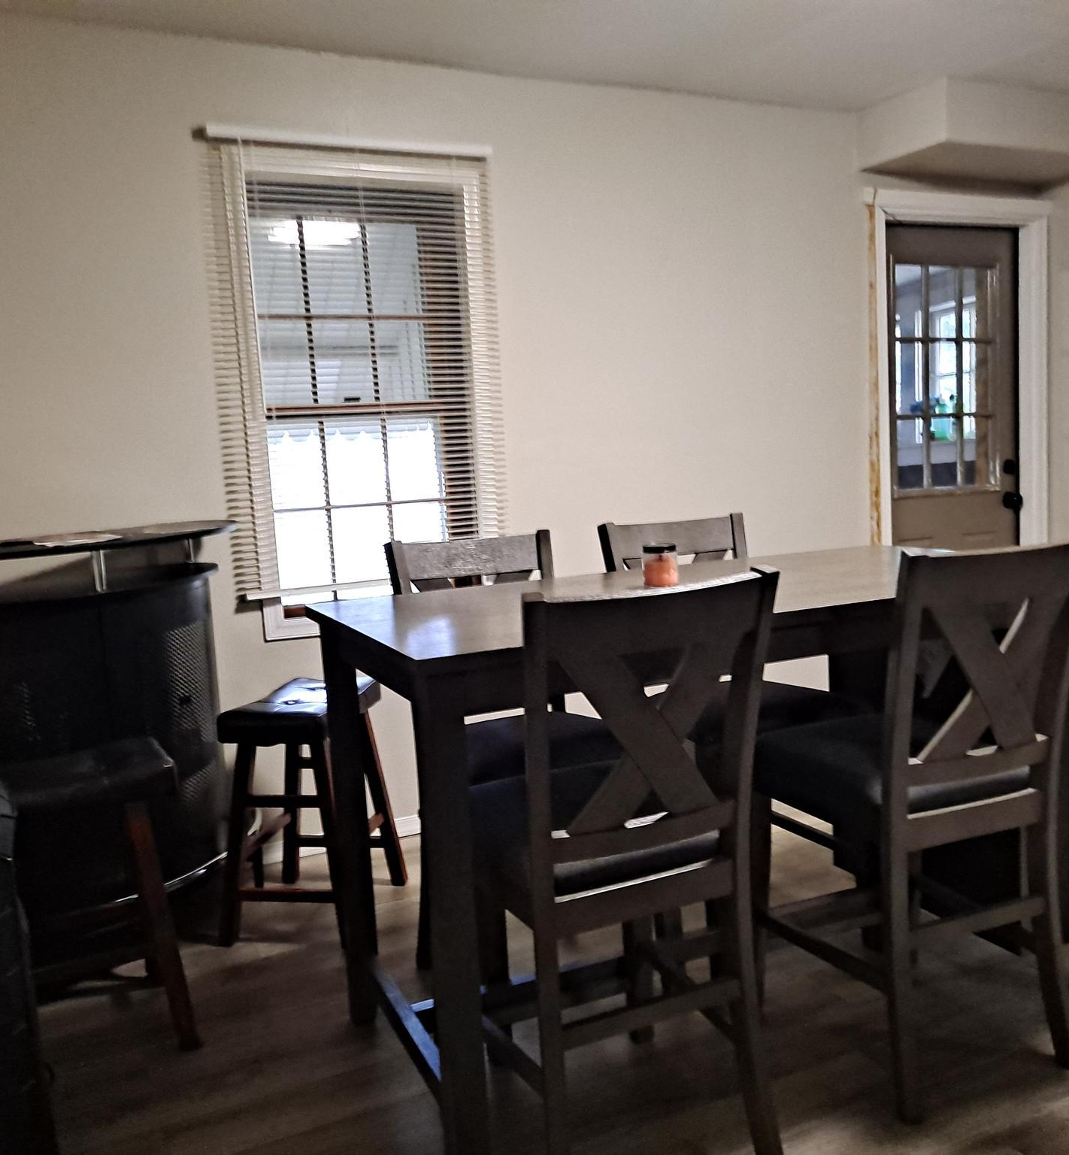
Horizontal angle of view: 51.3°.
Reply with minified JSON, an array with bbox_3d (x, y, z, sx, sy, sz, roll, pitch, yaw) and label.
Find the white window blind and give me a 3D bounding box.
[{"bbox_3d":[-0.501,-0.565,3.430,0.830,1.444,0.110,-6,8,-26],"label":"white window blind"}]

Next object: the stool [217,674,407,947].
[{"bbox_3d":[-0.615,0.618,3.026,0.365,0.610,0.455,-1,7,13],"label":"stool"}]

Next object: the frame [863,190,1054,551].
[{"bbox_3d":[1.759,-0.472,4.645,1.022,2.147,0.120,-6,8,-26],"label":"frame"}]

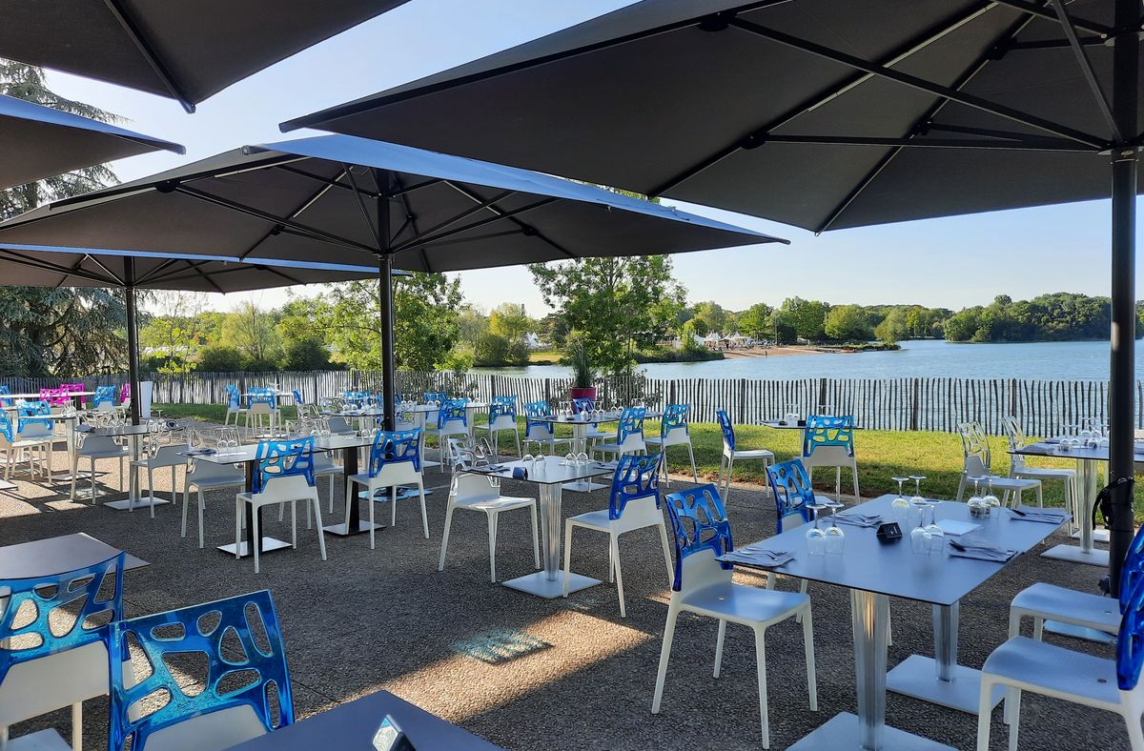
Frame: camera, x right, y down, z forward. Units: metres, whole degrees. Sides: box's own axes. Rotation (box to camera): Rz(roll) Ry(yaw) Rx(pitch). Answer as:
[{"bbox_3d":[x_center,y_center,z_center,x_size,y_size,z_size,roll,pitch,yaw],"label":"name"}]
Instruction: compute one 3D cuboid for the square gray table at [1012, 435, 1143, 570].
[{"bbox_3d":[3.553,0.887,5.685,0.793,0.724,0.793,1,3,45],"label":"square gray table"}]

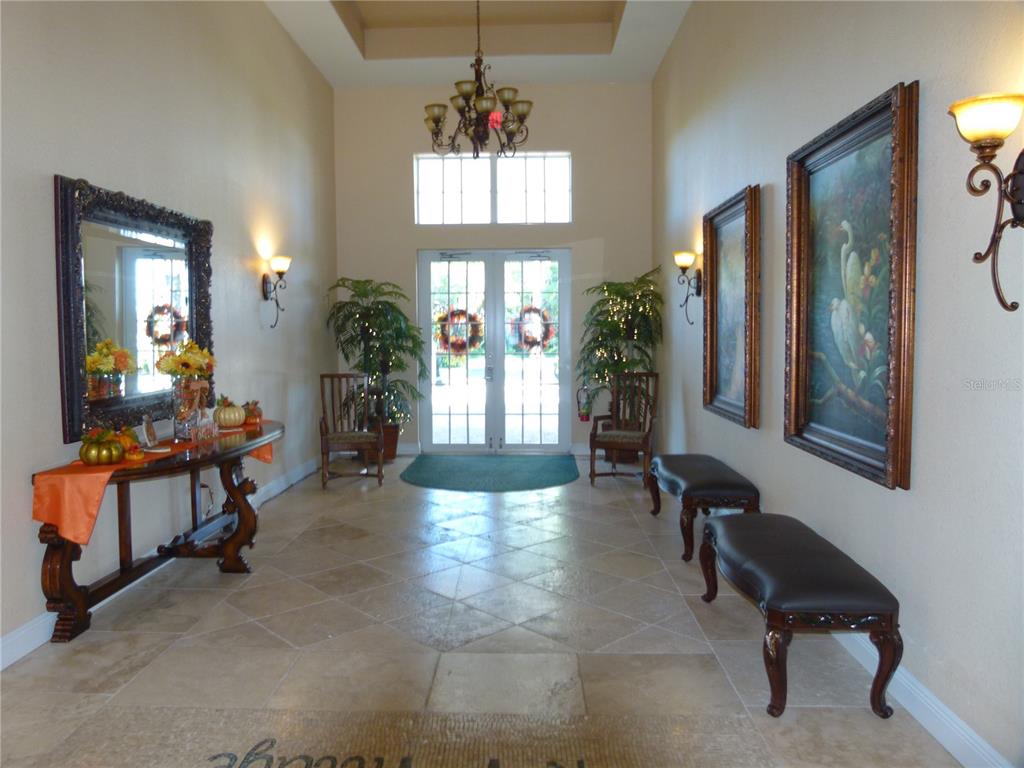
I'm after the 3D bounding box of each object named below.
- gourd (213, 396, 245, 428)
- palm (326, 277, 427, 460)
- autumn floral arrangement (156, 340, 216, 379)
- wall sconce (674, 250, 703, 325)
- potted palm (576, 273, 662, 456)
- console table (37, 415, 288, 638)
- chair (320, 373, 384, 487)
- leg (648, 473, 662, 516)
[{"bbox_3d":[-1.924,0.178,5.074,0.217,0.217,0.206,0,4,2],"label":"gourd"},{"bbox_3d":[-1.493,-0.150,8.290,1.075,2.070,0.965,0,4,2],"label":"palm"},{"bbox_3d":[-1.952,-0.155,4.469,0.360,0.230,0.310,-3,5,-26],"label":"autumn floral arrangement"},{"bbox_3d":[1.468,-0.798,6.199,0.216,0.613,0.196,0,4,2],"label":"wall sconce"},{"bbox_3d":[1.165,-0.187,8.152,0.920,2.130,0.920,-1,4,1],"label":"potted palm"},{"bbox_3d":[-1.821,0.731,4.400,0.643,0.799,2.181,0,4,2],"label":"console table"},{"bbox_3d":[-1.606,0.449,7.323,0.570,1.050,0.600,-2,4,-16],"label":"chair"},{"bbox_3d":[1.127,0.866,5.801,0.109,0.329,0.111,0,4,2],"label":"leg"}]

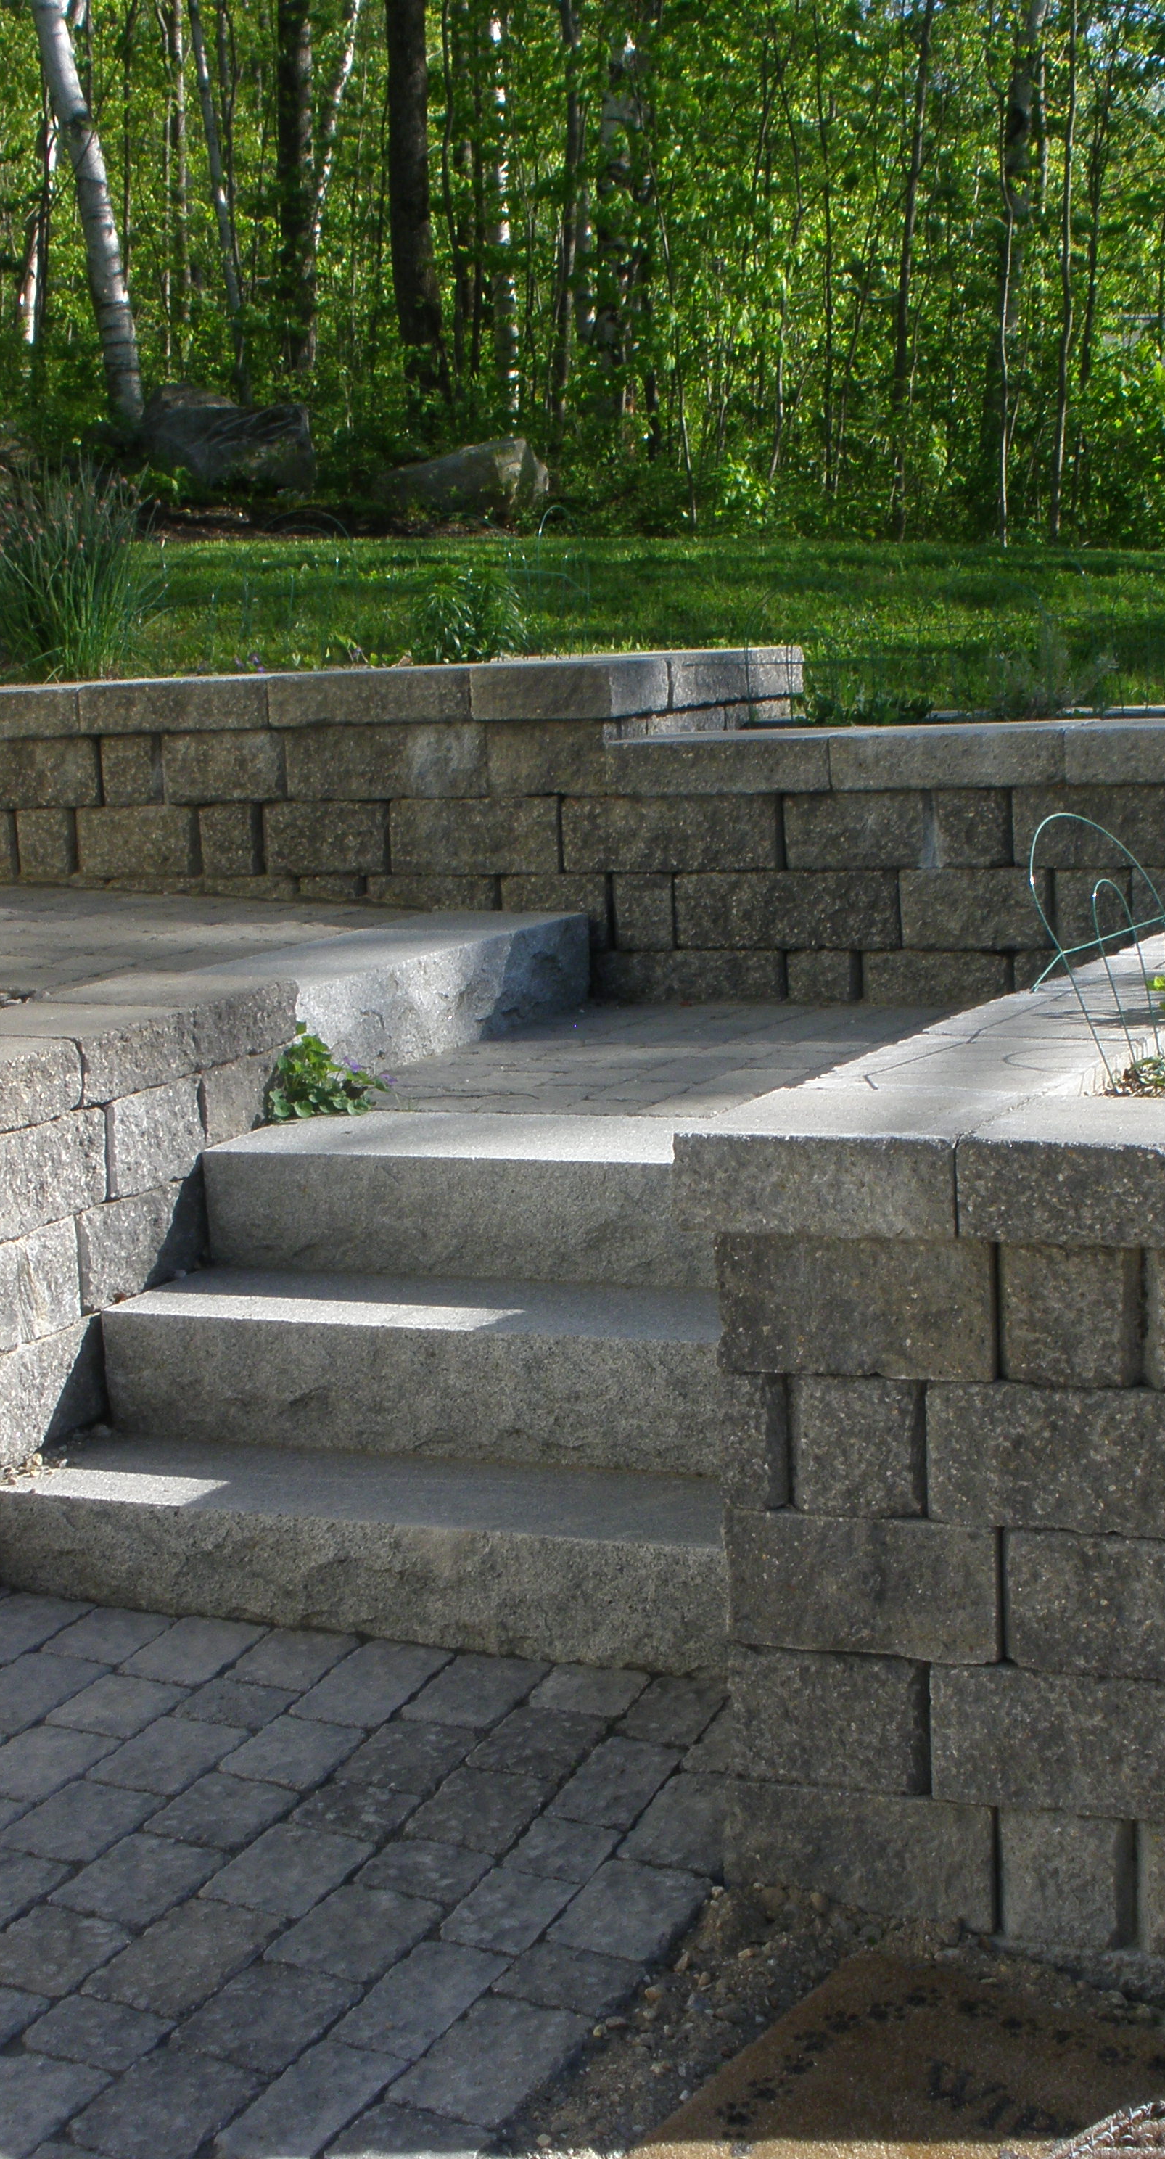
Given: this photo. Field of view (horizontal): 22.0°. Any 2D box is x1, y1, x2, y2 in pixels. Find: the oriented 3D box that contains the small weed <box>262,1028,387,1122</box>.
[{"bbox_3d":[-0.432,-0.017,5.038,0.200,0.145,0.165,-3,8,0],"label":"small weed"}]

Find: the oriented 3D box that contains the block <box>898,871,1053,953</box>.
[{"bbox_3d":[0.793,-0.336,5.680,0.295,0.152,0.300,1,9,25],"label":"block"}]

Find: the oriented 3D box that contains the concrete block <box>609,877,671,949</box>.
[{"bbox_3d":[0.184,-0.351,6.021,0.132,0.152,0.280,2,9,28],"label":"concrete block"}]

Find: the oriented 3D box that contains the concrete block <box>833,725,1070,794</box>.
[{"bbox_3d":[0.731,-0.607,5.634,0.449,0.098,0.300,1,9,25],"label":"concrete block"}]

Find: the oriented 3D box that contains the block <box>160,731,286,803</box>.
[{"bbox_3d":[-0.696,-0.679,6.417,0.305,0.152,0.292,1,10,24],"label":"block"}]

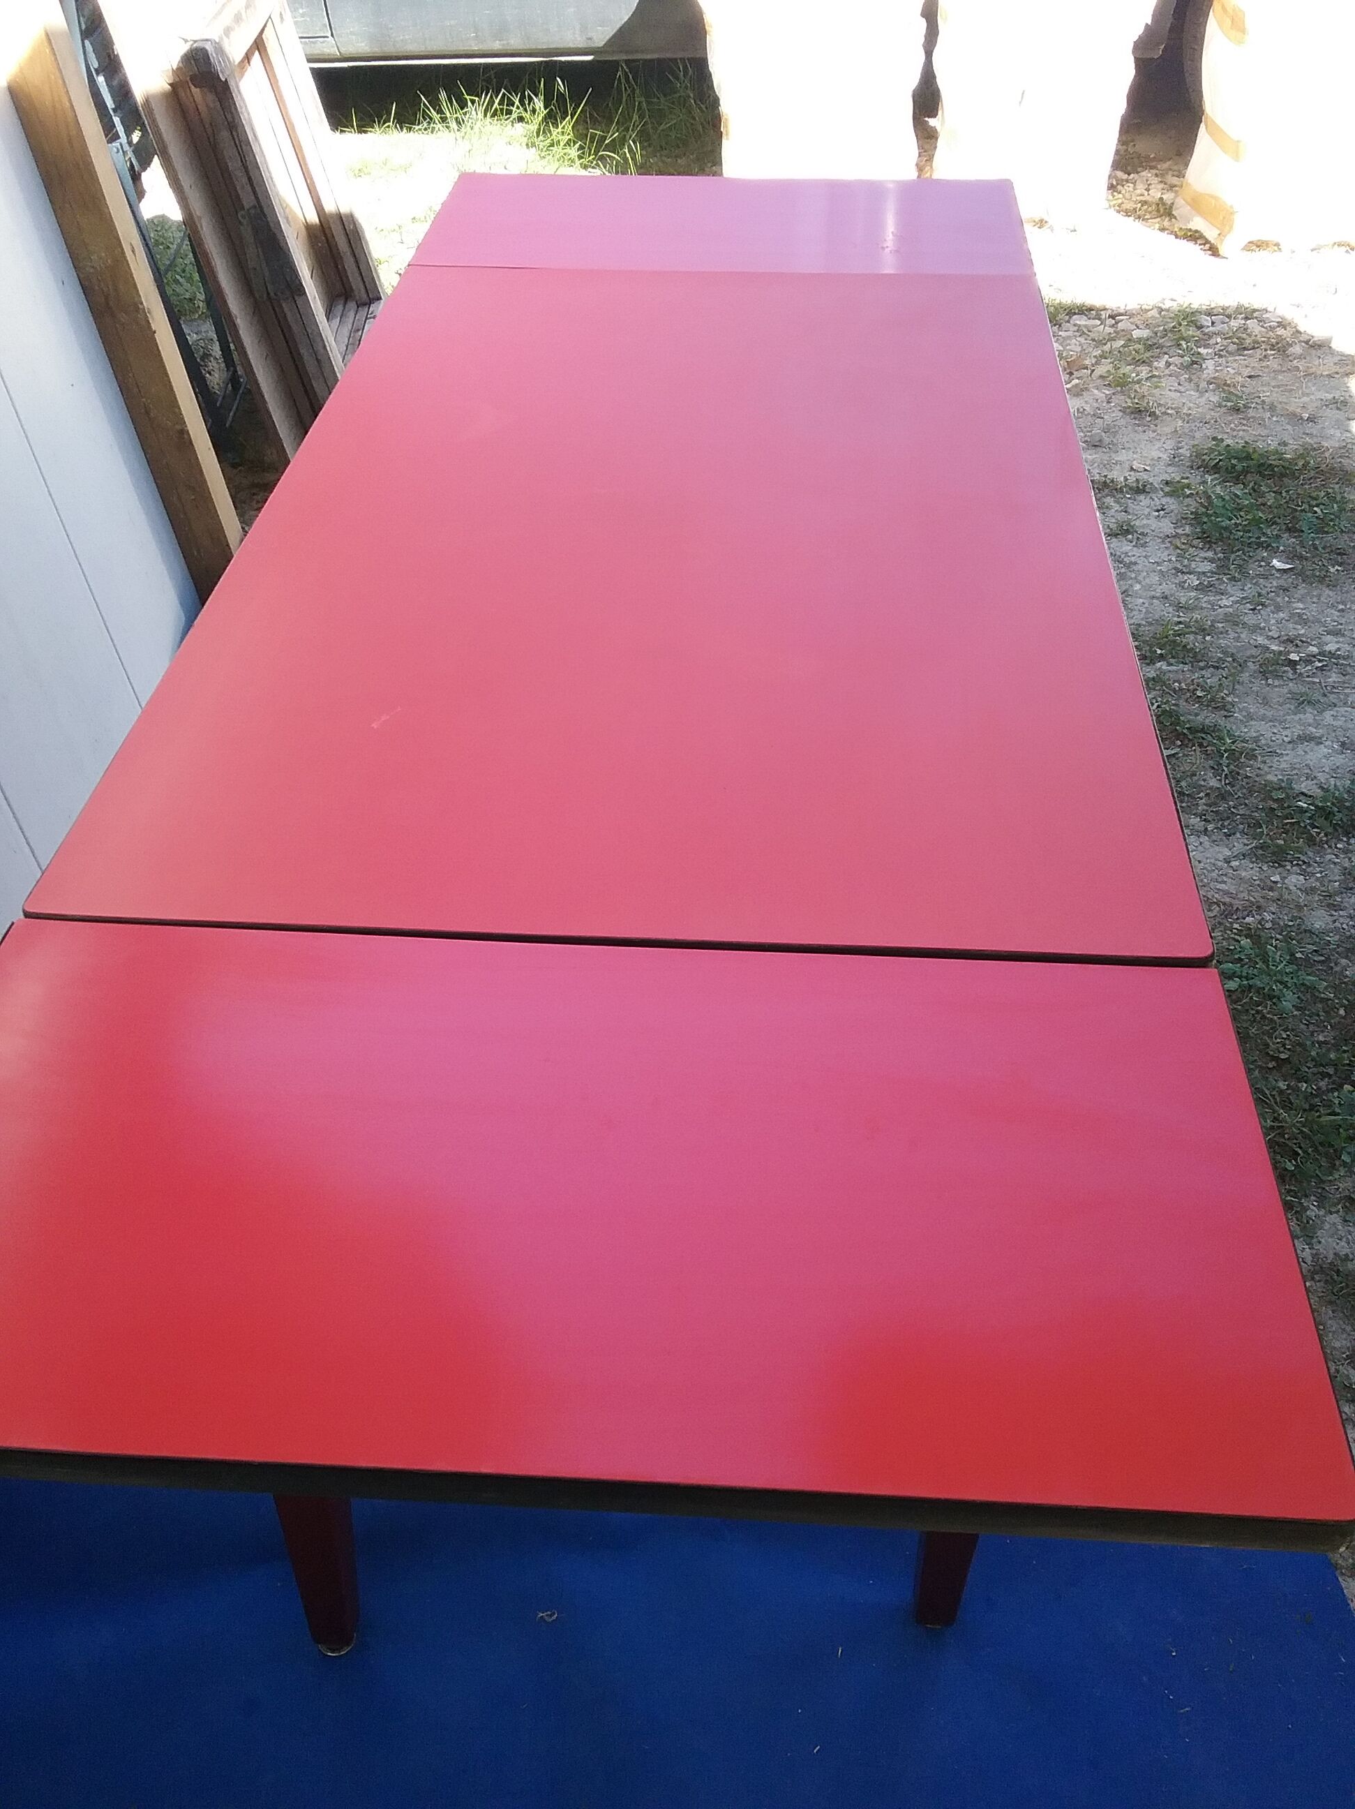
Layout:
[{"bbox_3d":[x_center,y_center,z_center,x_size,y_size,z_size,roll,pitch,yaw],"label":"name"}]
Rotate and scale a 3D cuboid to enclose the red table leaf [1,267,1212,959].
[{"bbox_3d":[0.001,-0.324,1.333,0.675,0.023,1.094,2,40,4],"label":"red table leaf"}]

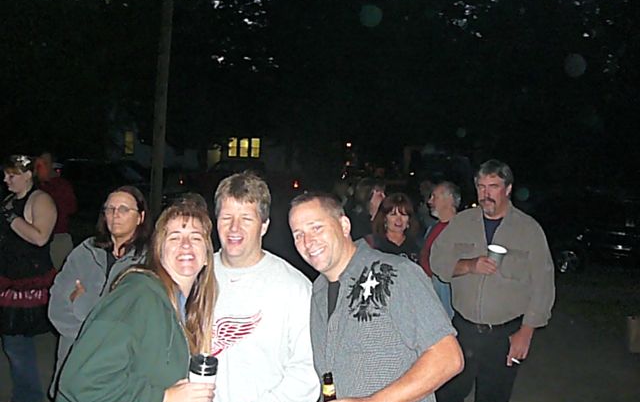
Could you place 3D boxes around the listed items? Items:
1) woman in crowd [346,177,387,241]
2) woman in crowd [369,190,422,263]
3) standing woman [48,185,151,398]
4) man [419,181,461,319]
[{"bbox_3d":[0.316,0.695,4.500,0.320,1.704,0.460,3,0,24],"label":"woman in crowd"},{"bbox_3d":[0.389,0.751,3.750,0.460,1.602,0.320,3,0,-5],"label":"woman in crowd"},{"bbox_3d":[-0.902,0.710,2.720,0.560,1.553,0.400,3,0,12],"label":"standing woman"},{"bbox_3d":[0.697,0.723,4.000,0.360,1.689,0.500,3,0,-12],"label":"man"}]

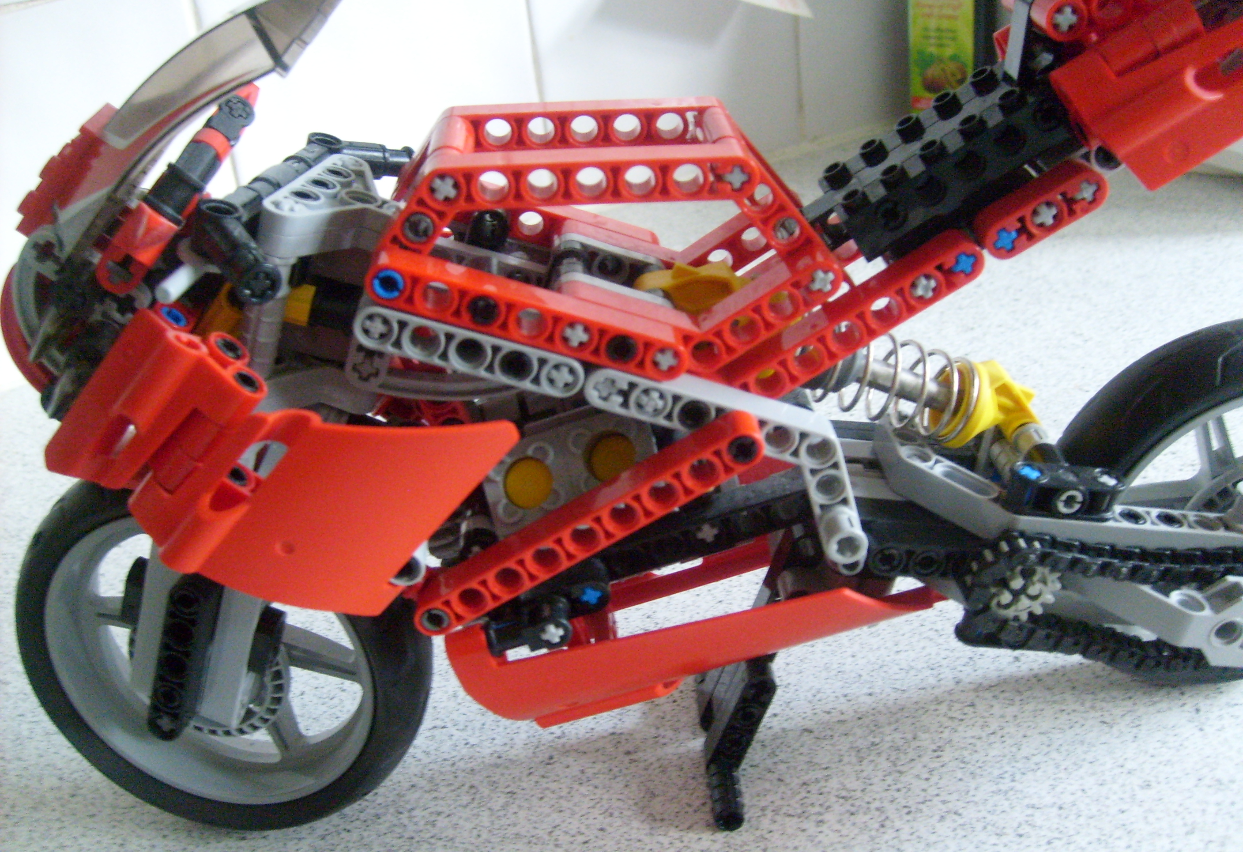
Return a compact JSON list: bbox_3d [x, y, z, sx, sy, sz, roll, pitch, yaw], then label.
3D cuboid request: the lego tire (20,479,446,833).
[{"bbox_3d":[-0.088,0.049,0.280,0.094,0.094,0.022,-2,23,11],"label":"lego tire"}]

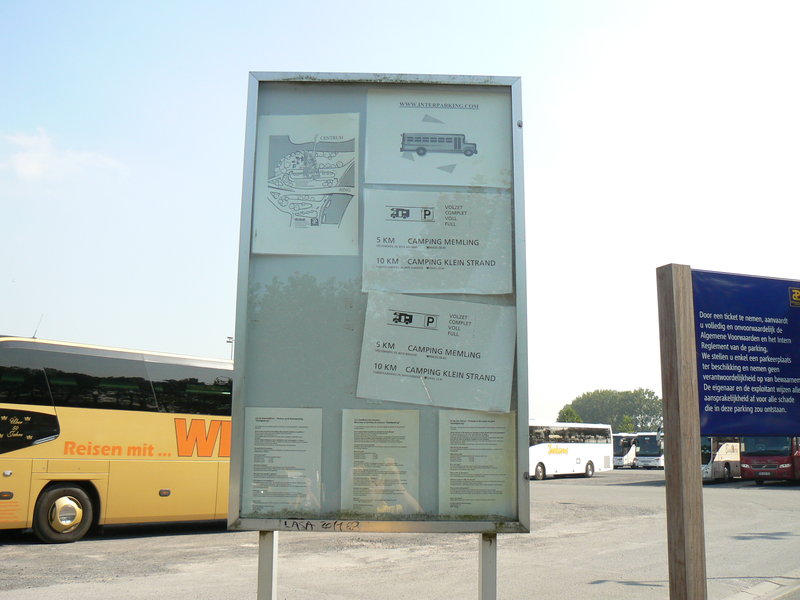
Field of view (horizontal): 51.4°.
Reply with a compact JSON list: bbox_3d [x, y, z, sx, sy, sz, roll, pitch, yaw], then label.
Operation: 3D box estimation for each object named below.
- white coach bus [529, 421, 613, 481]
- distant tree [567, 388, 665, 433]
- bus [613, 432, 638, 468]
[{"bbox_3d":[9.776,9.805,54.049,2.550,3.500,12.100,-9,-14,41],"label":"white coach bus"},{"bbox_3d":[40.156,22.861,153.408,18.000,13.600,13.000,-2,-11,14],"label":"distant tree"},{"bbox_3d":[24.279,15.507,85.116,2.550,3.500,12.100,-8,-13,38],"label":"bus"}]

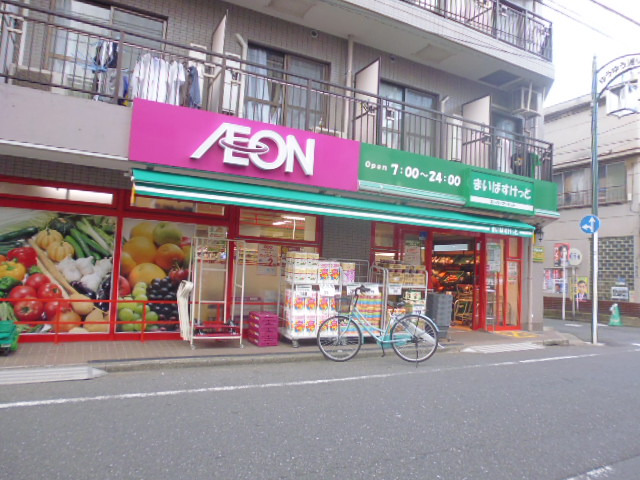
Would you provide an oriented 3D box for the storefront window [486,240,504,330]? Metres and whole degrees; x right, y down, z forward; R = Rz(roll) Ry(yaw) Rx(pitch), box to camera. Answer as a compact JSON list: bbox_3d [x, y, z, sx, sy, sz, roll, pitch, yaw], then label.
[{"bbox_3d":[3.930,0.990,9.950,0.540,2.000,0.080,5,-5,-26],"label":"storefront window"}]

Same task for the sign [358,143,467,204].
[{"bbox_3d":[1.719,-1.168,8.056,2.350,0.750,0.110,5,-5,-26],"label":"sign"}]

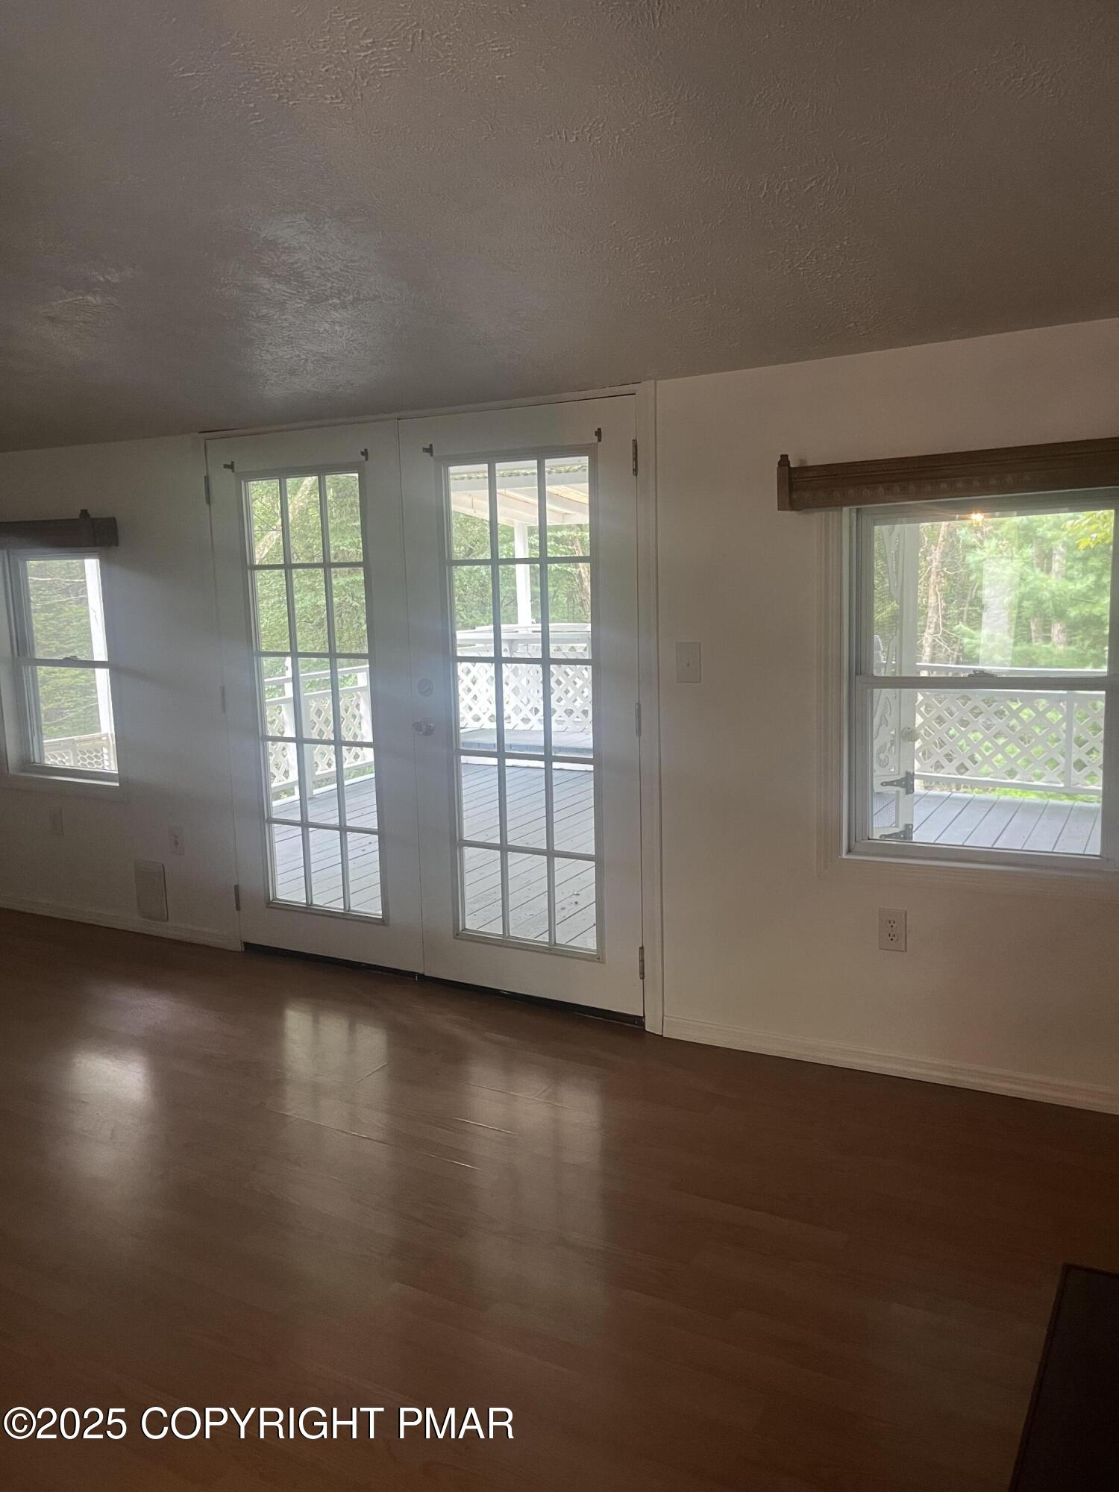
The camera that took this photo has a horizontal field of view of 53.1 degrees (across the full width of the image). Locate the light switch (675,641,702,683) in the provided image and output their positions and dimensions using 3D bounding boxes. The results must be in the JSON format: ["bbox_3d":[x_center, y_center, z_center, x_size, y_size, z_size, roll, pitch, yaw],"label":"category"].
[{"bbox_3d":[0.399,-0.257,3.479,0.079,0.125,0.012,3,10,28],"label":"light switch"}]

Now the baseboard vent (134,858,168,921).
[{"bbox_3d":[-1.757,0.624,4.807,0.180,0.260,0.020,3,10,28],"label":"baseboard vent"}]

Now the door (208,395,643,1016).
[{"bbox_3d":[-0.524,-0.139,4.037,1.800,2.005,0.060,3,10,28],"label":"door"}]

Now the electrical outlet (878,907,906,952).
[{"bbox_3d":[0.979,0.543,3.292,0.078,0.125,0.010,3,10,28],"label":"electrical outlet"}]

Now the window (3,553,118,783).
[{"bbox_3d":[-2.199,-0.357,4.952,0.719,1.003,0.090,3,10,28],"label":"window"}]

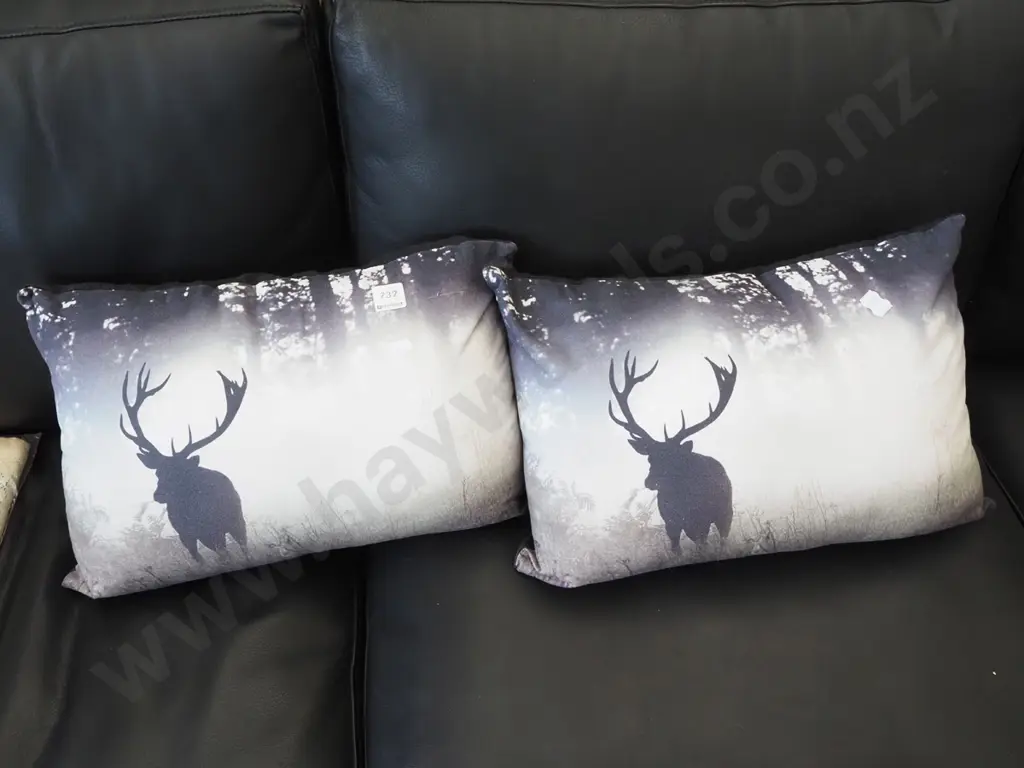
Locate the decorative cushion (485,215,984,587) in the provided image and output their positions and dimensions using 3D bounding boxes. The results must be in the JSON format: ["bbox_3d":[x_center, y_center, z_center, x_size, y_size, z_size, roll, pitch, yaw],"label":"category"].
[{"bbox_3d":[0.237,0.013,0.828,0.485,0.305,0.130,-7,8,-6],"label":"decorative cushion"}]

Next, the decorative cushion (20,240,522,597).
[{"bbox_3d":[-0.219,0.030,0.860,0.485,0.300,0.130,-7,14,-11],"label":"decorative cushion"}]

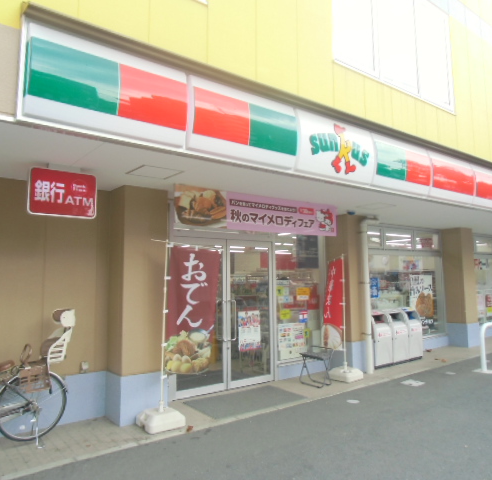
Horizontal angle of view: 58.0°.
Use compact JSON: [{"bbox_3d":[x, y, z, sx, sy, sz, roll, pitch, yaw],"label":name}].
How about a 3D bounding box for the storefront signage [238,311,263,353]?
[{"bbox_3d":[0.070,1.355,6.614,0.412,0.577,0.015,3,-6,-38],"label":"storefront signage"}]

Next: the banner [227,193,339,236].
[{"bbox_3d":[0.567,-0.321,6.014,2.017,0.456,0.040,3,-6,-38],"label":"banner"}]

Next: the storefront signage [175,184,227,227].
[{"bbox_3d":[-0.511,-0.383,5.165,0.729,0.456,0.040,3,-6,-38],"label":"storefront signage"}]

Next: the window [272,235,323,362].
[{"bbox_3d":[0.872,0.866,7.297,1.139,2.200,0.070,3,-6,-38],"label":"window"}]

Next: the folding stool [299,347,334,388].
[{"bbox_3d":[1.061,1.895,6.616,0.374,0.491,0.515,3,-6,-38],"label":"folding stool"}]

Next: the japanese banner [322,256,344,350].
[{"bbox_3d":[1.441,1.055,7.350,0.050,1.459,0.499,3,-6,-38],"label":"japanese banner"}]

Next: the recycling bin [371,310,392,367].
[{"bbox_3d":[2.316,1.765,7.973,0.515,0.959,0.374,3,-6,-38],"label":"recycling bin"}]

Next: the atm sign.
[{"bbox_3d":[-1.701,-0.418,4.104,0.571,0.409,0.100,3,-6,-38],"label":"atm sign"}]

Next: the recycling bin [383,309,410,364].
[{"bbox_3d":[2.714,1.788,8.286,0.499,0.959,0.374,3,-6,-38],"label":"recycling bin"}]

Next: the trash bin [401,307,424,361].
[{"bbox_3d":[3.105,1.811,8.595,0.499,0.959,0.374,3,-6,-38],"label":"trash bin"}]

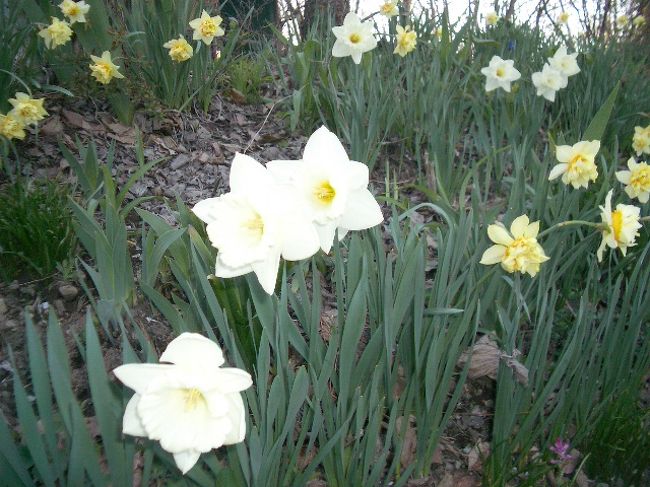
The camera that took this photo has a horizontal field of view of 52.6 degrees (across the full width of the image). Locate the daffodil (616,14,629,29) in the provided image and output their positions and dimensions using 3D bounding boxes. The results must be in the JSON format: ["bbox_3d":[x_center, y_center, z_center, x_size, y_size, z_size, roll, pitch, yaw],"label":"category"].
[{"bbox_3d":[1.811,-1.352,4.000,0.076,0.082,0.050,8,30,22],"label":"daffodil"}]

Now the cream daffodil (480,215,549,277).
[{"bbox_3d":[0.231,0.002,0.800,0.082,0.076,0.052,0,23,0],"label":"cream daffodil"}]

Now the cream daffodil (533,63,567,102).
[{"bbox_3d":[0.530,-0.380,1.550,0.090,0.092,0.050,11,29,28],"label":"cream daffodil"}]

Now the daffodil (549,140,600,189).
[{"bbox_3d":[0.387,-0.123,1.020,0.083,0.078,0.052,1,32,4],"label":"daffodil"}]

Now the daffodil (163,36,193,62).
[{"bbox_3d":[-0.337,-0.443,1.500,0.067,0.060,0.045,-6,26,-14],"label":"daffodil"}]

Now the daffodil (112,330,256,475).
[{"bbox_3d":[-0.106,0.119,0.490,0.103,0.103,0.060,-2,9,-6],"label":"daffodil"}]

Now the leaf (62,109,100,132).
[{"bbox_3d":[-0.623,-0.315,1.680,0.090,0.033,0.065,11,34,16],"label":"leaf"}]

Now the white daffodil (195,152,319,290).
[{"bbox_3d":[-0.054,-0.015,0.510,0.102,0.107,0.060,6,15,16],"label":"white daffodil"}]

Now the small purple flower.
[{"bbox_3d":[0.294,0.260,0.820,0.026,0.028,0.025,0,22,0],"label":"small purple flower"}]

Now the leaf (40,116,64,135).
[{"bbox_3d":[-0.689,-0.296,1.660,0.060,0.028,0.055,0,33,0],"label":"leaf"}]

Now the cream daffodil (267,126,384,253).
[{"bbox_3d":[0.000,-0.044,0.530,0.098,0.101,0.058,3,19,7],"label":"cream daffodil"}]

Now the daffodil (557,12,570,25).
[{"bbox_3d":[1.162,-1.096,3.200,0.066,0.062,0.045,-2,7,-5],"label":"daffodil"}]

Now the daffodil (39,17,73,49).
[{"bbox_3d":[-0.595,-0.466,1.450,0.068,0.068,0.048,-13,18,-29],"label":"daffodil"}]

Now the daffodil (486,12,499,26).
[{"bbox_3d":[0.912,-1.233,3.600,0.078,0.085,0.050,5,29,13],"label":"daffodil"}]

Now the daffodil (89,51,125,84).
[{"bbox_3d":[-0.499,-0.402,1.500,0.080,0.077,0.050,1,32,3],"label":"daffodil"}]

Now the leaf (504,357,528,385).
[{"bbox_3d":[0.268,0.179,0.920,0.033,0.036,0.025,-7,23,-17],"label":"leaf"}]

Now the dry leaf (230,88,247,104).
[{"bbox_3d":[-0.250,-0.425,1.900,0.045,0.030,0.040,-3,20,-7],"label":"dry leaf"}]

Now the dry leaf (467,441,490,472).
[{"bbox_3d":[0.197,0.274,0.845,0.030,0.020,0.040,-4,33,-6],"label":"dry leaf"}]

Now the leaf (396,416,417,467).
[{"bbox_3d":[0.107,0.261,0.865,0.030,0.020,0.080,4,33,6],"label":"leaf"}]

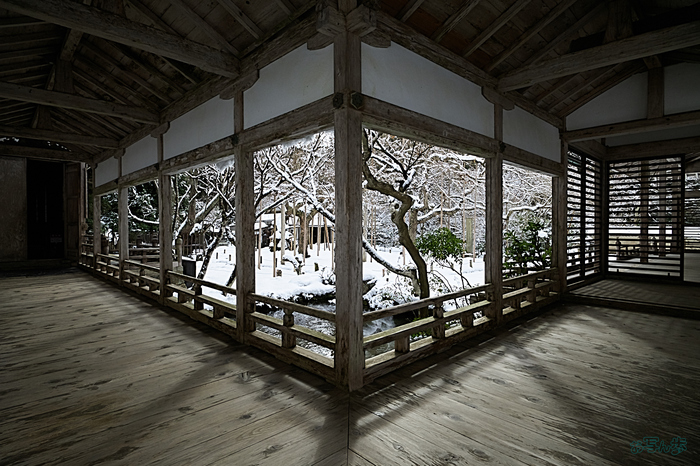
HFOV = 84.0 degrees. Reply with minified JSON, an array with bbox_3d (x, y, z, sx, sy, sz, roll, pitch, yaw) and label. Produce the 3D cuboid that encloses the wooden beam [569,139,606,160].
[{"bbox_3d":[4.461,-1.604,7.411,0.132,0.240,2.661,1,2,45],"label":"wooden beam"}]

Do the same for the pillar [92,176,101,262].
[{"bbox_3d":[-6.443,-0.276,9.904,0.150,2.444,0.150,-1,2,-42],"label":"pillar"}]

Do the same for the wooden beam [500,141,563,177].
[{"bbox_3d":[2.582,-0.985,5.488,0.132,0.203,2.259,1,2,45],"label":"wooden beam"}]

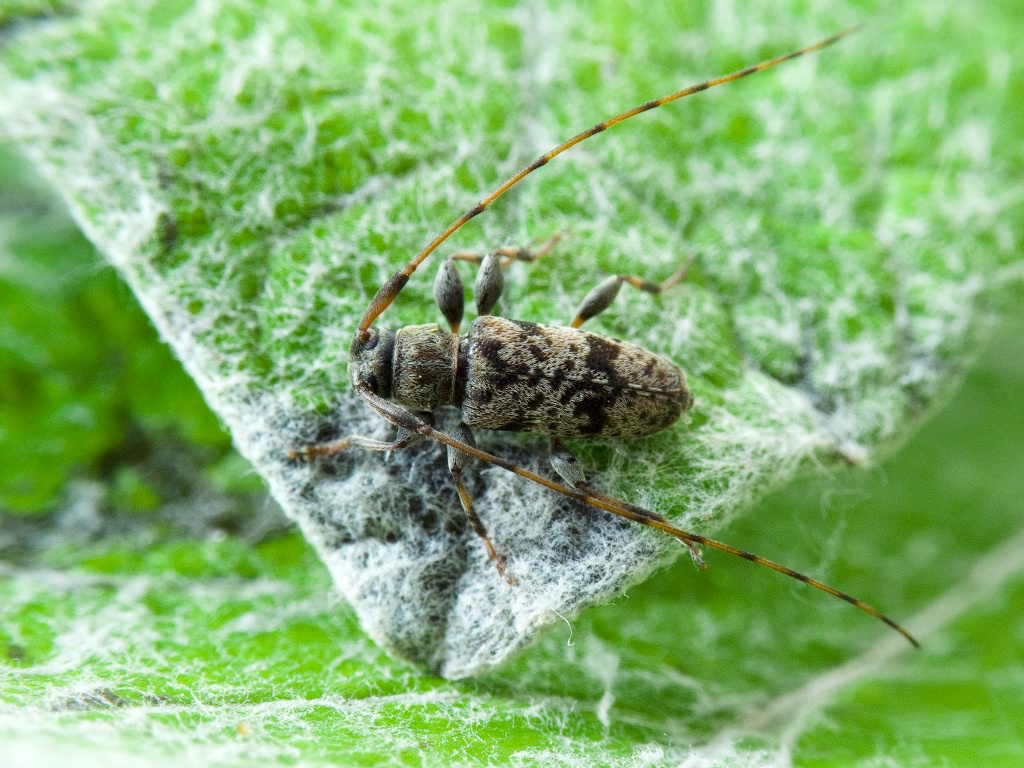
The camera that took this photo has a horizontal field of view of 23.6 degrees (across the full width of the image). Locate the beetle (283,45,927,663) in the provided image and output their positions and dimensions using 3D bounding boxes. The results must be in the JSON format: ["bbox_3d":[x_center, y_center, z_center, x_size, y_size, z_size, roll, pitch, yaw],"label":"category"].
[{"bbox_3d":[0.003,-0.002,0.055,0.014,0.003,0.013,6,83,1],"label":"beetle"}]

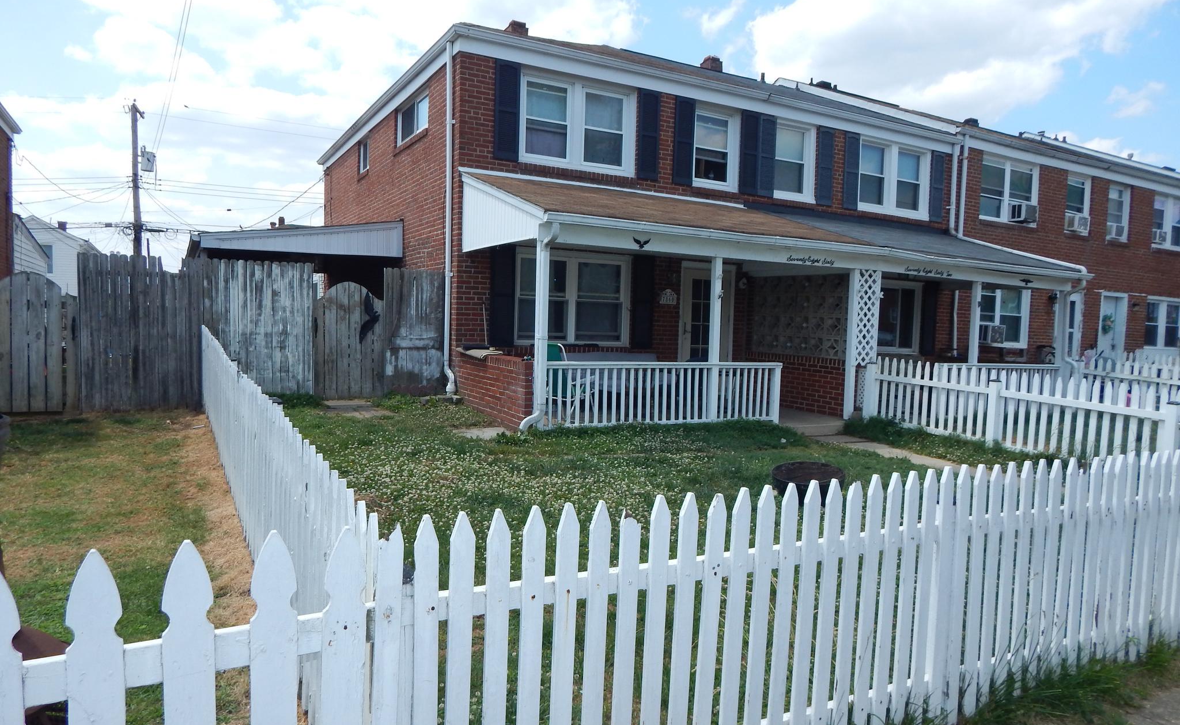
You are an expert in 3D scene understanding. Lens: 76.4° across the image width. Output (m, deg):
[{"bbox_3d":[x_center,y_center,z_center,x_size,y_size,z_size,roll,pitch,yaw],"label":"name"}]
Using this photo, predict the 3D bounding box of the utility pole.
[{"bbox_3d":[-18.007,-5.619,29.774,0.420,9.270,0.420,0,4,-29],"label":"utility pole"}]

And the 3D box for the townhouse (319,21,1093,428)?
[{"bbox_3d":[0.992,-3.226,15.500,10.712,7.297,12.368,0,4,-29],"label":"townhouse"}]

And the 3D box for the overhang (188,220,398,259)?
[{"bbox_3d":[-6.097,-2.150,14.472,3.074,0.735,6.935,0,4,-29],"label":"overhang"}]

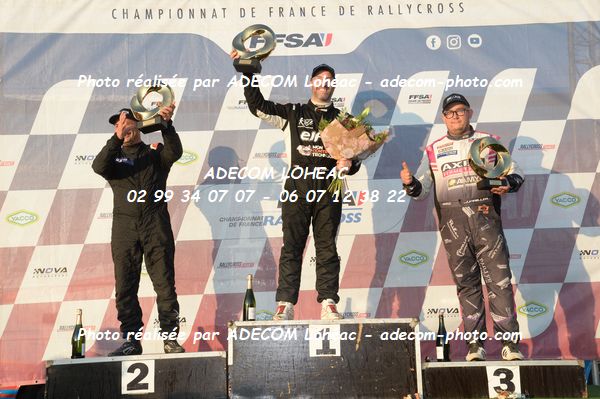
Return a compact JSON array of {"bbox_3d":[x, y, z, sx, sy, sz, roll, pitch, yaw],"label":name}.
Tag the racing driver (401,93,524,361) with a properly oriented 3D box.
[{"bbox_3d":[1.099,0.158,6.205,0.813,1.835,0.460,-4,-11,12],"label":"racing driver"}]

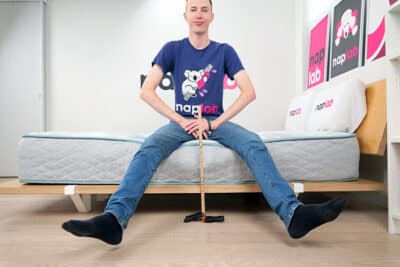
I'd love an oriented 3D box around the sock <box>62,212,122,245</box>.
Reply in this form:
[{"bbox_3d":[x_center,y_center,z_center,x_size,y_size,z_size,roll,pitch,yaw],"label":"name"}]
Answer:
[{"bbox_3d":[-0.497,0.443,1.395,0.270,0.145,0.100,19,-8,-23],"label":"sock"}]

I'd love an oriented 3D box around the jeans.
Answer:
[{"bbox_3d":[0.012,0.180,1.710,0.950,0.560,0.660,0,0,0],"label":"jeans"}]

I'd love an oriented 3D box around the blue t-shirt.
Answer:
[{"bbox_3d":[-0.009,-0.355,1.910,0.570,0.510,0.270,0,0,0],"label":"blue t-shirt"}]

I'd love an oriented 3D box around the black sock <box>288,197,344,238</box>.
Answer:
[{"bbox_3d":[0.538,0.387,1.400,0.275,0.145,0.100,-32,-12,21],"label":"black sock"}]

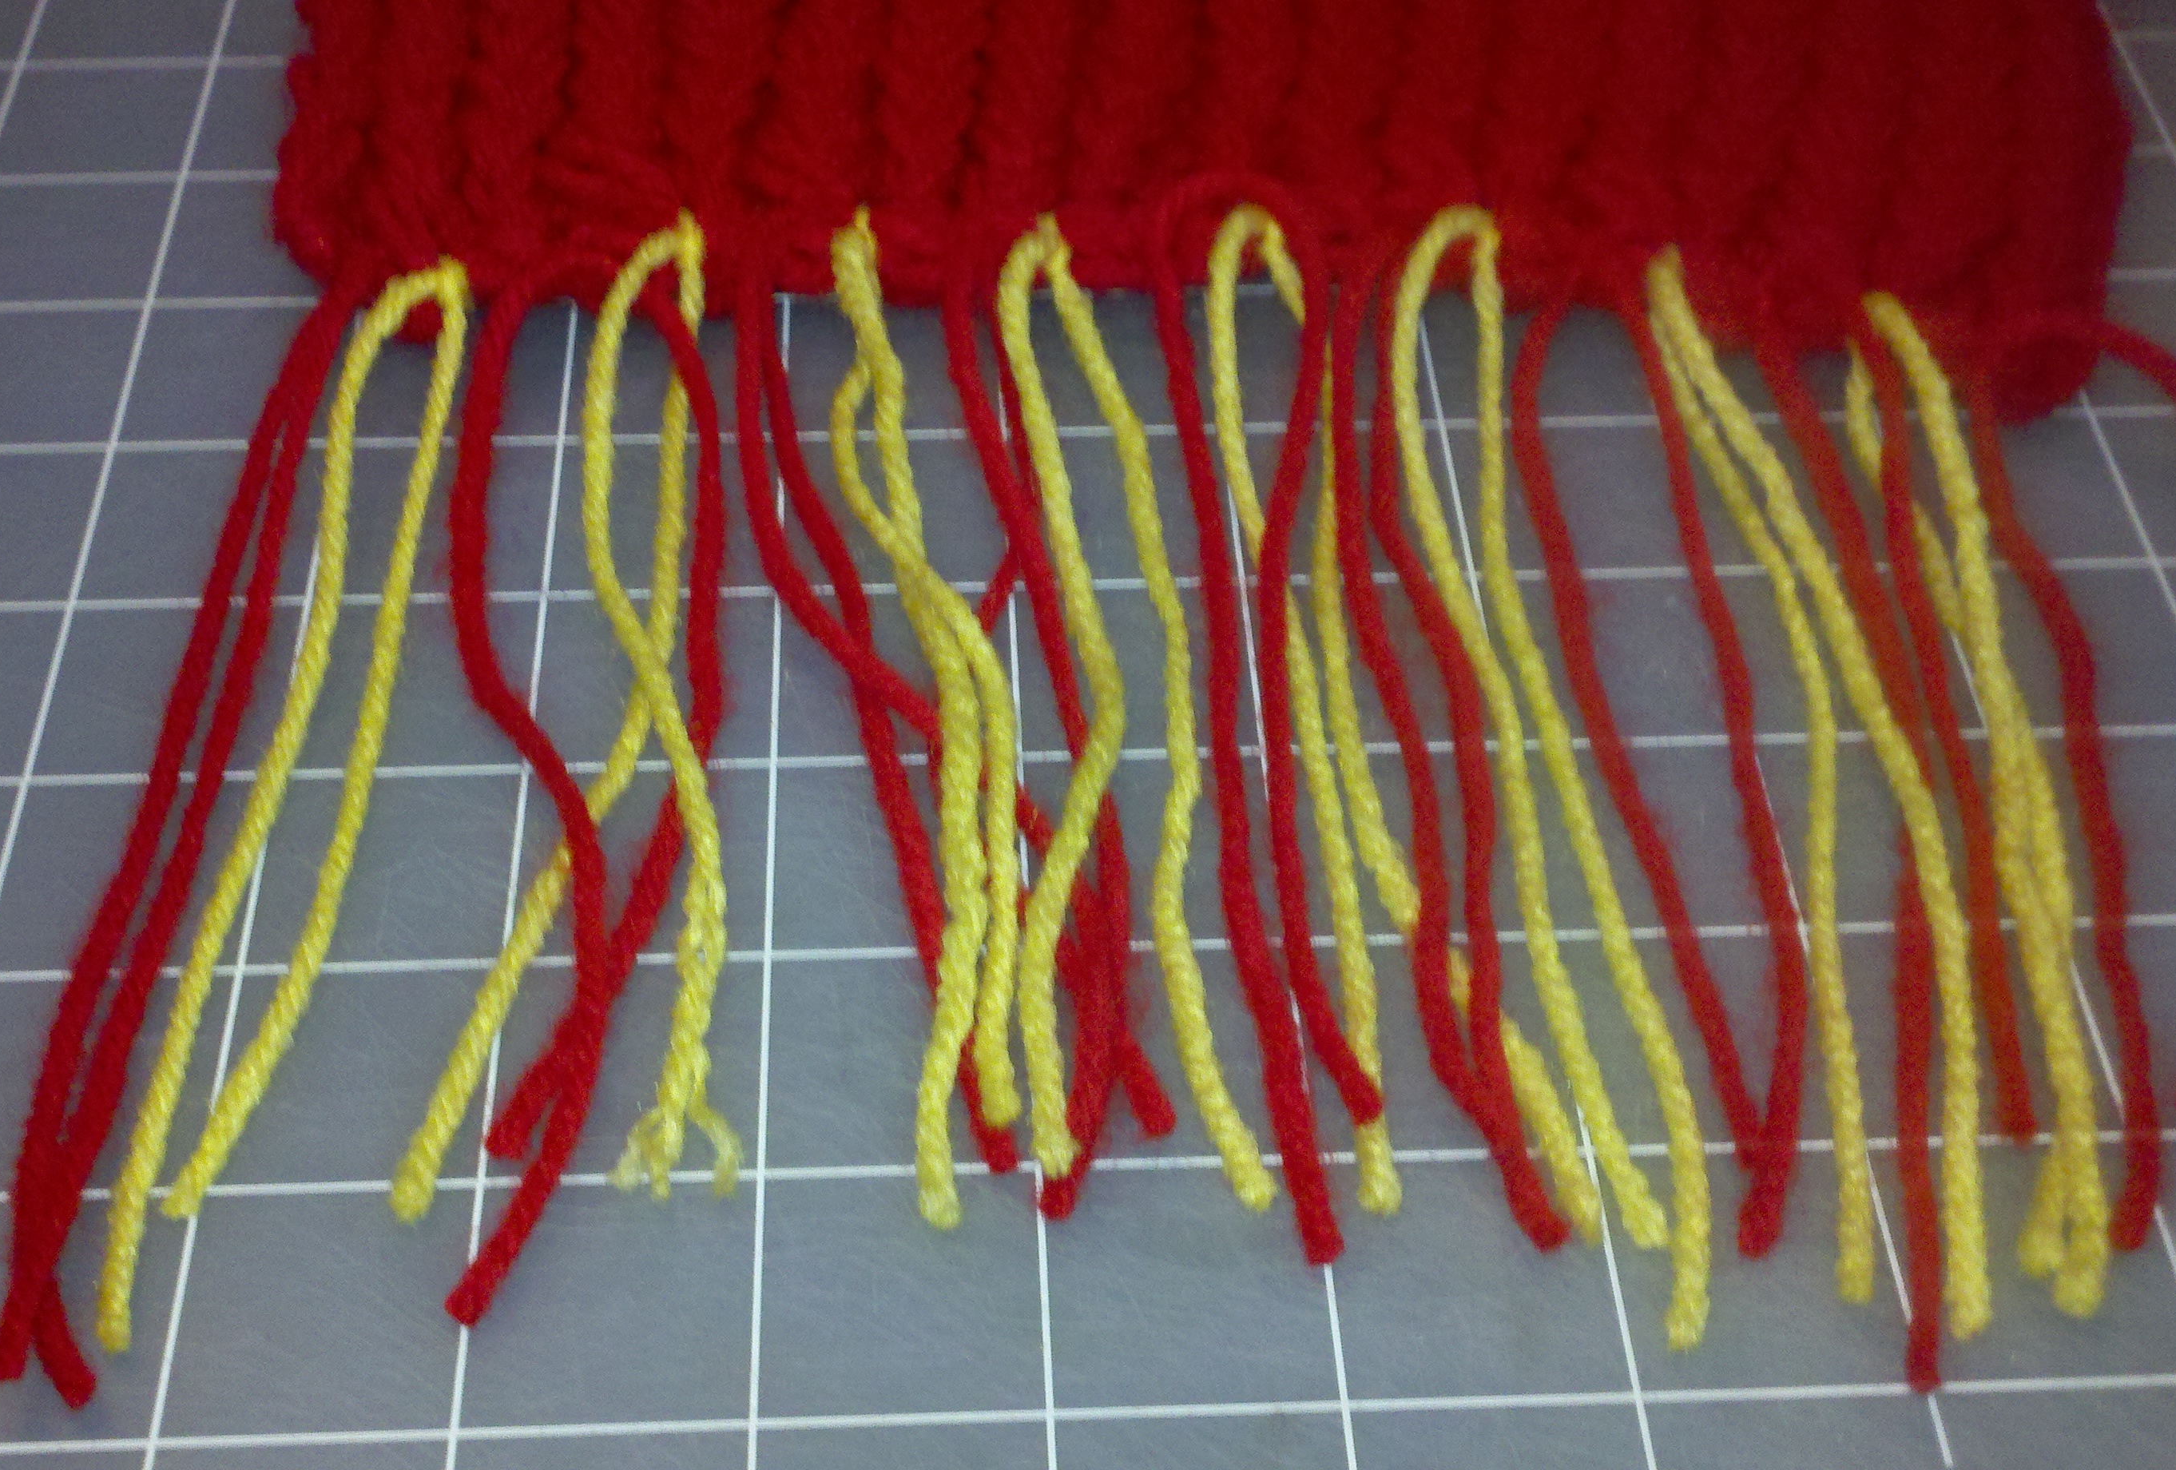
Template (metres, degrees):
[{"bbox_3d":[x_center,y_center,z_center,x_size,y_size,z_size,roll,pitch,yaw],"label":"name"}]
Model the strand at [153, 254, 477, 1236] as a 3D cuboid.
[{"bbox_3d":[-0.075,-0.006,0.270,0.009,0.011,0.121,3,50,1],"label":"strand"}]

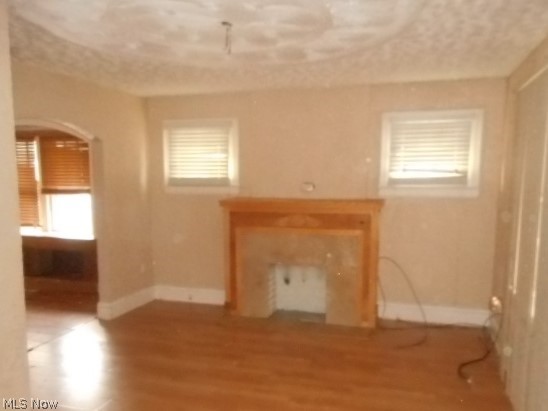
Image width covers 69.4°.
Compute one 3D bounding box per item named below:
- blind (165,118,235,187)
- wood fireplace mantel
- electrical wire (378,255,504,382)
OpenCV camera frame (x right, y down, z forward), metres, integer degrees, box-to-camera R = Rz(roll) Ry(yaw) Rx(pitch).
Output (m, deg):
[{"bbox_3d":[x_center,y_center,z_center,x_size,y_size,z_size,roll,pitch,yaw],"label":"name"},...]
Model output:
[{"bbox_3d":[-0.880,-0.606,4.682,0.909,0.799,0.064,1,5,15],"label":"blind"},{"bbox_3d":[0.297,0.591,4.268,1.700,1.293,0.411,1,5,15],"label":"wood fireplace mantel"},{"bbox_3d":[1.511,0.943,3.560,1.127,0.708,1.159,1,5,15],"label":"electrical wire"}]

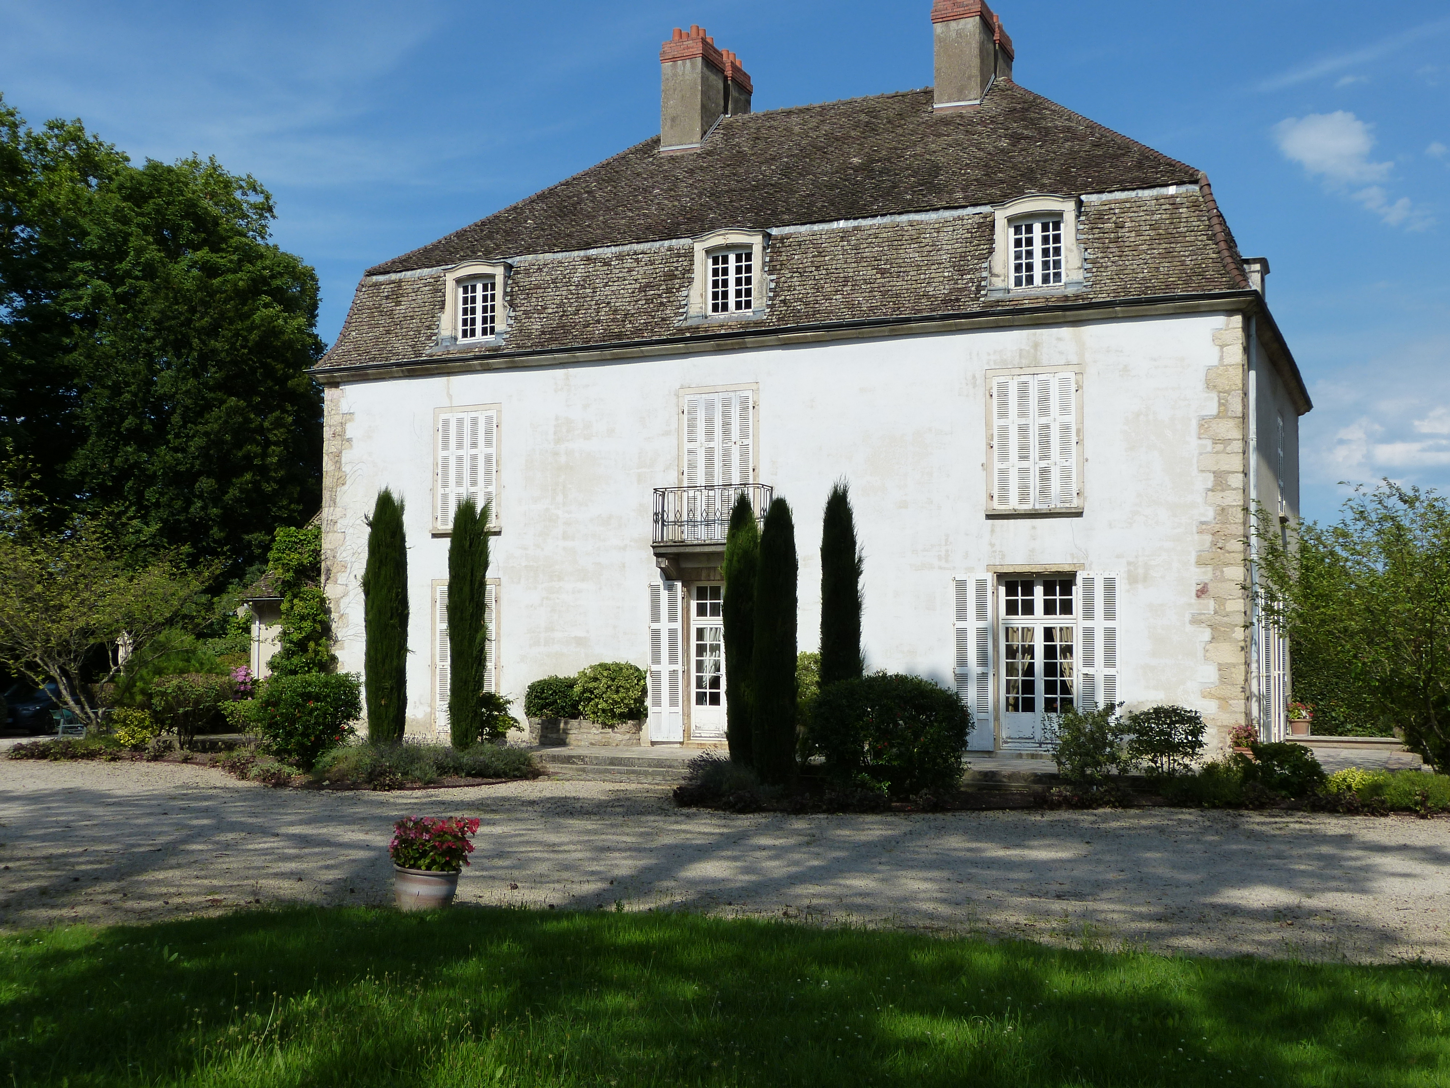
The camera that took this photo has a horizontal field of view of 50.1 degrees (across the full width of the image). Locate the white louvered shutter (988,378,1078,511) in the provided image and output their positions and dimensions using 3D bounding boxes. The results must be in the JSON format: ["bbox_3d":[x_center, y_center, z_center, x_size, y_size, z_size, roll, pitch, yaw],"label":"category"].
[{"bbox_3d":[4.775,-1.584,23.928,1.289,2.084,0.050,-1,-4,24],"label":"white louvered shutter"}]

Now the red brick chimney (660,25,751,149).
[{"bbox_3d":[-0.325,-9.402,33.340,0.978,2.763,2.913,-1,-4,24],"label":"red brick chimney"}]

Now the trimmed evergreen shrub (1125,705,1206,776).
[{"bbox_3d":[5.638,2.569,19.855,1.016,1.030,0.965,-2,-4,24],"label":"trimmed evergreen shrub"}]

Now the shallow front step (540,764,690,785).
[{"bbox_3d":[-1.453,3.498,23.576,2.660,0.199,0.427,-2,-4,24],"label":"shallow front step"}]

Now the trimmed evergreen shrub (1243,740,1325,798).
[{"bbox_3d":[8.080,3.274,22.400,1.212,0.868,1.100,-2,-4,24],"label":"trimmed evergreen shrub"}]

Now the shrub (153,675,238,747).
[{"bbox_3d":[-10.493,3.289,30.613,1.679,1.501,1.580,-1,-4,24],"label":"shrub"}]

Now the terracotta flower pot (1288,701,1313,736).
[{"bbox_3d":[9.643,2.923,25.971,0.434,0.593,0.434,-1,-4,24],"label":"terracotta flower pot"}]

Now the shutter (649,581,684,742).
[{"bbox_3d":[-1.021,1.992,26.211,0.602,2.696,0.045,-1,-4,24],"label":"shutter"}]

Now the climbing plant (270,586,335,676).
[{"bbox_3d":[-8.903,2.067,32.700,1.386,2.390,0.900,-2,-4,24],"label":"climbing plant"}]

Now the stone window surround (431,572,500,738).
[{"bbox_3d":[-4.677,2.062,27.844,1.472,2.850,0.162,-2,-4,24],"label":"stone window surround"}]

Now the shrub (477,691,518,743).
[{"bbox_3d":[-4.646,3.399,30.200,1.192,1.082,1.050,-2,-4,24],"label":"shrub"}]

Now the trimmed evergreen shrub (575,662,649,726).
[{"bbox_3d":[-2.141,2.808,29.000,1.378,1.187,1.150,-2,-4,24],"label":"trimmed evergreen shrub"}]

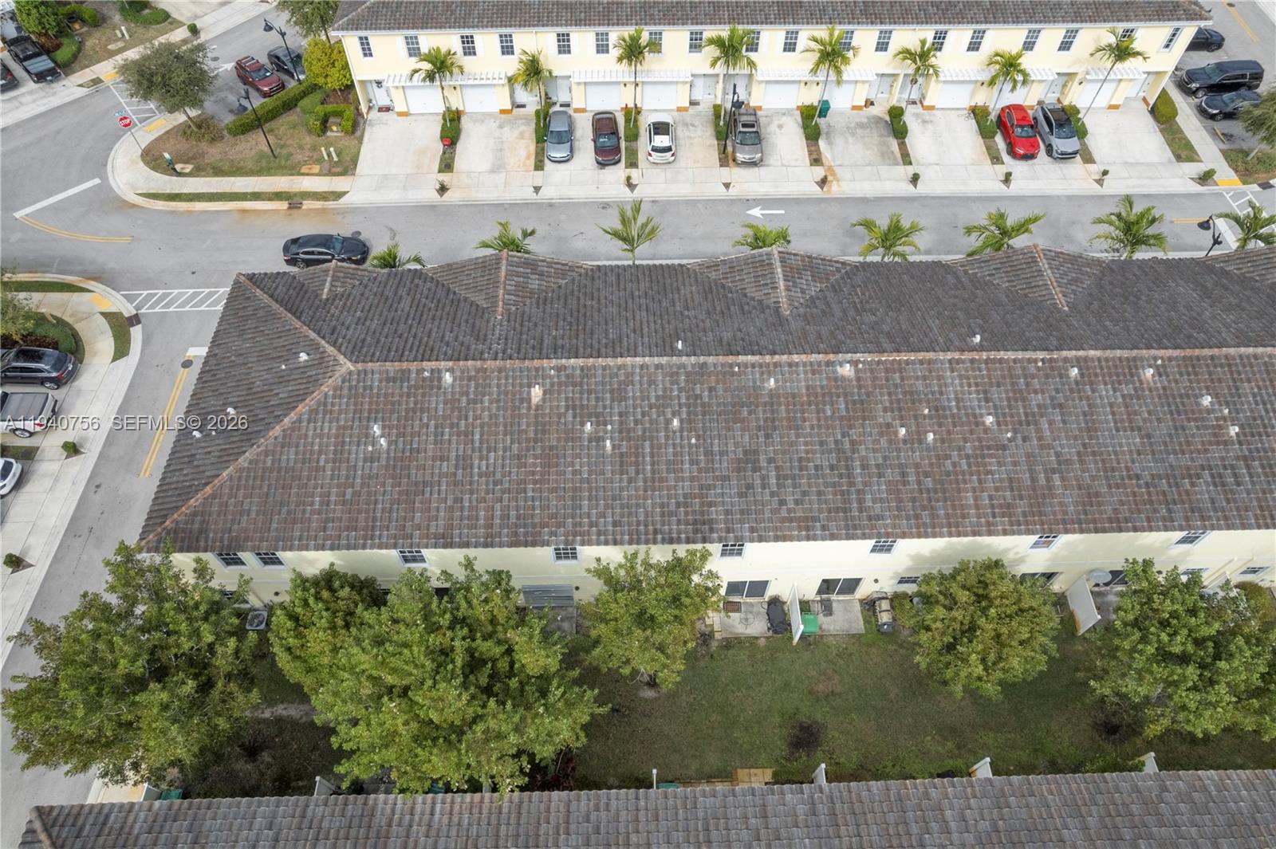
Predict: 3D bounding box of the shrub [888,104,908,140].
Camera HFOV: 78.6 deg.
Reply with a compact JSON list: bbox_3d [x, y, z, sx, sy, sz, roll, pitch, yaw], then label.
[{"bbox_3d":[18.072,-20.989,54.034,1.000,0.900,2.700,-1,56,-1],"label":"shrub"}]

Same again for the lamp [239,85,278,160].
[{"bbox_3d":[-24.371,-18.682,49.626,0.650,5.150,1.650,13,57,8],"label":"lamp"}]

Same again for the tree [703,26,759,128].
[{"bbox_3d":[5.746,-21.971,50.585,3.600,7.100,3.600,-1,57,-1],"label":"tree"}]

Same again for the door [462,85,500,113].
[{"bbox_3d":[-10.918,-22.575,53.991,2.450,2.130,0.150,-1,57,-1],"label":"door"}]

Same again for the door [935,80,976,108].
[{"bbox_3d":[22.375,-23.199,54.554,2.440,2.100,0.150,-1,56,-1],"label":"door"}]

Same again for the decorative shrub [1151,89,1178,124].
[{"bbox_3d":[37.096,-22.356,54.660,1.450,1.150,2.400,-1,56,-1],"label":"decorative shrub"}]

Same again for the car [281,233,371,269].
[{"bbox_3d":[-18.684,-10.477,46.541,4.980,1.460,1.850,-1,56,-1],"label":"car"}]

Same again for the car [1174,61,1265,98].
[{"bbox_3d":[42.027,-25.115,56.275,5.100,1.870,2.020,-7,56,-5],"label":"car"}]

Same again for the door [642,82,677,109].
[{"bbox_3d":[1.549,-22.958,54.588,2.440,2.140,0.100,-1,56,-1],"label":"door"}]

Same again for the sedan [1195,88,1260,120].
[{"bbox_3d":[41.893,-22.579,54.659,4.750,1.460,1.830,-6,56,-5],"label":"sedan"}]

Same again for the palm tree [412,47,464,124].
[{"bbox_3d":[-12.456,-21.533,51.044,3.500,5.900,3.500,-1,57,-1],"label":"palm tree"}]

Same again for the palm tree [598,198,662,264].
[{"bbox_3d":[-0.329,-8.089,41.406,3.400,7.100,3.400,-1,57,-1],"label":"palm tree"}]

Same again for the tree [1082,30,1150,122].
[{"bbox_3d":[29.794,-22.166,50.914,3.800,6.700,3.800,-1,57,-1],"label":"tree"}]

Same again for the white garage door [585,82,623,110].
[{"bbox_3d":[-2.420,-22.873,54.156,2.440,2.100,0.150,-1,56,-1],"label":"white garage door"}]

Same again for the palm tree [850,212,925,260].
[{"bbox_3d":[12.792,-8.583,42.347,3.600,6.400,3.600,-1,56,-1],"label":"palm tree"}]

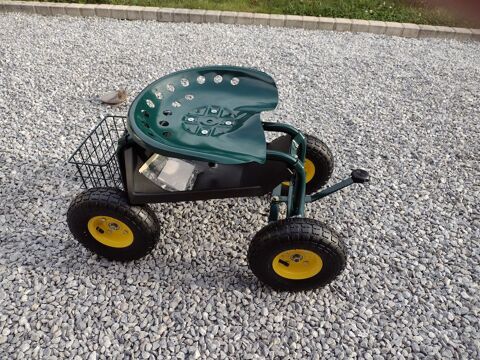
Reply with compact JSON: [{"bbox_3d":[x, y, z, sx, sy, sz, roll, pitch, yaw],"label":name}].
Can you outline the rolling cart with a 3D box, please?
[{"bbox_3d":[-0.053,-0.026,1.110,0.835,0.465,0.460,8,43,7],"label":"rolling cart"}]

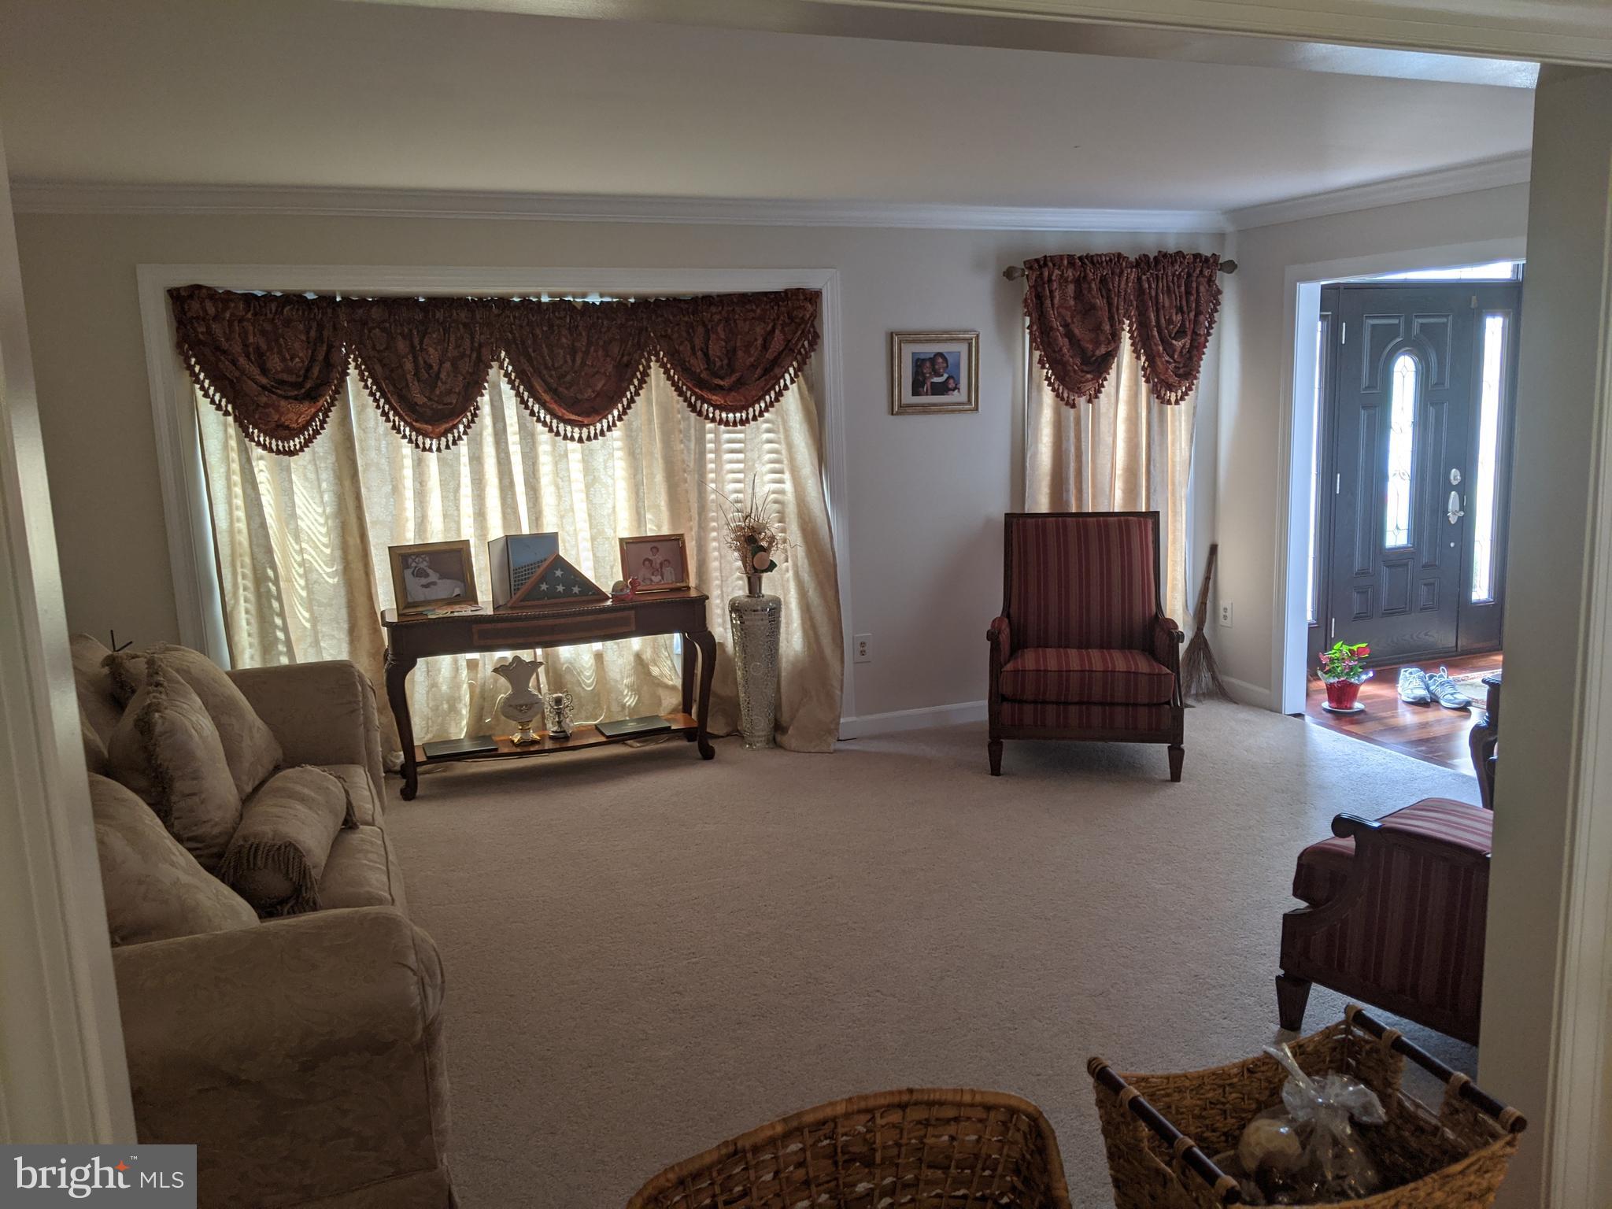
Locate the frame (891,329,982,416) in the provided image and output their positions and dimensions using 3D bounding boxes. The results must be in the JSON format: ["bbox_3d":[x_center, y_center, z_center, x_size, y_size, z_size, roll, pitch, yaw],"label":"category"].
[{"bbox_3d":[0.596,-1.050,5.720,0.457,0.372,0.030,-6,11,-22],"label":"frame"}]

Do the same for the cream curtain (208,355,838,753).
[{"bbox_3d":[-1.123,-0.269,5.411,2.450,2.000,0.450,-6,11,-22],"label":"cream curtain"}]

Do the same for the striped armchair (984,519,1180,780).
[{"bbox_3d":[1.210,0.148,5.458,0.780,1.010,0.820,0,10,11],"label":"striped armchair"}]

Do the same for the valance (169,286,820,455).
[{"bbox_3d":[-1.108,-0.957,5.067,2.535,0.620,0.130,-6,11,-22],"label":"valance"}]

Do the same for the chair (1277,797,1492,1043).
[{"bbox_3d":[1.706,0.584,2.992,0.770,1.000,0.820,-9,12,-35],"label":"chair"}]

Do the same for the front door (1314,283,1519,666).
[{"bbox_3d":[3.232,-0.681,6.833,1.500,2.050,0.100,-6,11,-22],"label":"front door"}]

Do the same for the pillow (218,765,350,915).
[{"bbox_3d":[-1.282,0.584,3.152,0.220,0.220,0.540,-4,10,-11],"label":"pillow"}]

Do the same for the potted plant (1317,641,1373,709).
[{"bbox_3d":[2.614,0.354,6.090,0.240,0.310,0.240,-1,10,8],"label":"potted plant"}]

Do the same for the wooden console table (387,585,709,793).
[{"bbox_3d":[-1.101,0.368,5.504,1.370,0.750,0.390,-5,10,-17],"label":"wooden console table"}]

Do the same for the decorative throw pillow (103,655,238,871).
[{"bbox_3d":[-1.660,0.422,3.340,0.210,0.460,0.460,-15,12,-9],"label":"decorative throw pillow"}]

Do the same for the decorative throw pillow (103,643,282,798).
[{"bbox_3d":[-1.842,0.353,3.779,0.200,0.460,0.460,-23,6,11],"label":"decorative throw pillow"}]

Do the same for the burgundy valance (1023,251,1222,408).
[{"bbox_3d":[1.524,-1.301,5.994,1.130,0.710,0.120,-6,11,-22],"label":"burgundy valance"}]

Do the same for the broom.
[{"bbox_3d":[2.042,0.111,6.435,0.250,0.740,0.120,3,0,14],"label":"broom"}]

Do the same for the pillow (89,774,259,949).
[{"bbox_3d":[-1.403,0.555,2.613,0.220,0.500,0.500,-38,21,-18],"label":"pillow"}]

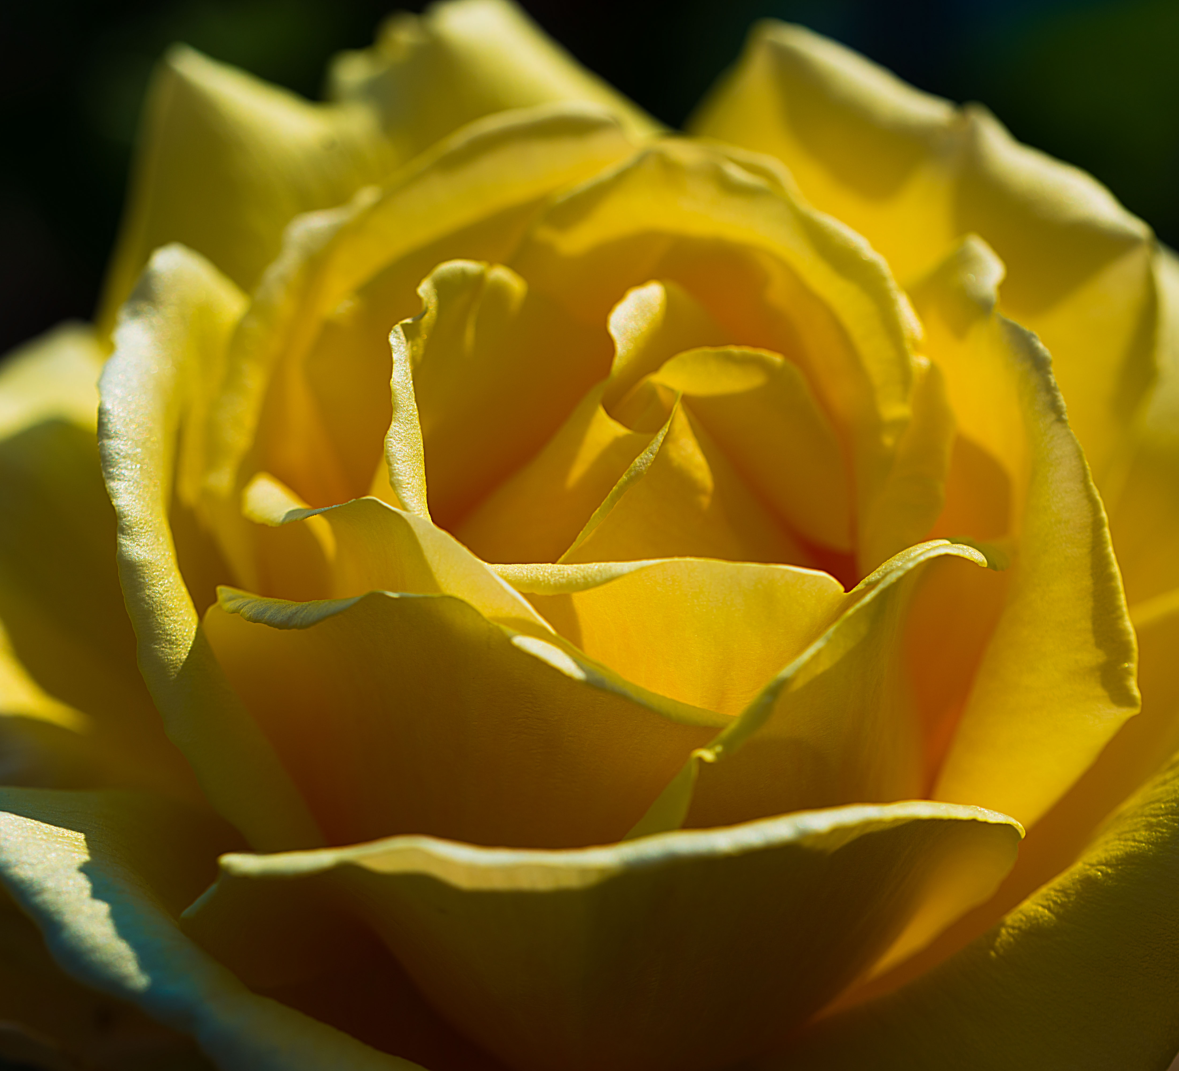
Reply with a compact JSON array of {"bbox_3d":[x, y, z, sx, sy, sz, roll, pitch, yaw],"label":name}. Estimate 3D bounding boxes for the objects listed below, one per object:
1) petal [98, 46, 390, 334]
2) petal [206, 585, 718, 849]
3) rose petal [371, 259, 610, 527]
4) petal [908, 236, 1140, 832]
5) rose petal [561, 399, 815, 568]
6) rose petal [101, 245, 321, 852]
[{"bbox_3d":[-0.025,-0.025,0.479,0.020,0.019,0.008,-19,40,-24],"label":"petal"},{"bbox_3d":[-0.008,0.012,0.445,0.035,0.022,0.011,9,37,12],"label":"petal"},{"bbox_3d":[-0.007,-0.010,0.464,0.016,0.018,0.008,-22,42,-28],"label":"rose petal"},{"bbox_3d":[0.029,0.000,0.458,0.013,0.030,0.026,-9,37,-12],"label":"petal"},{"bbox_3d":[0.007,-0.004,0.454,0.017,0.012,0.006,-3,36,-4],"label":"rose petal"},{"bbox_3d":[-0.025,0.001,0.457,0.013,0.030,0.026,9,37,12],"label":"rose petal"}]

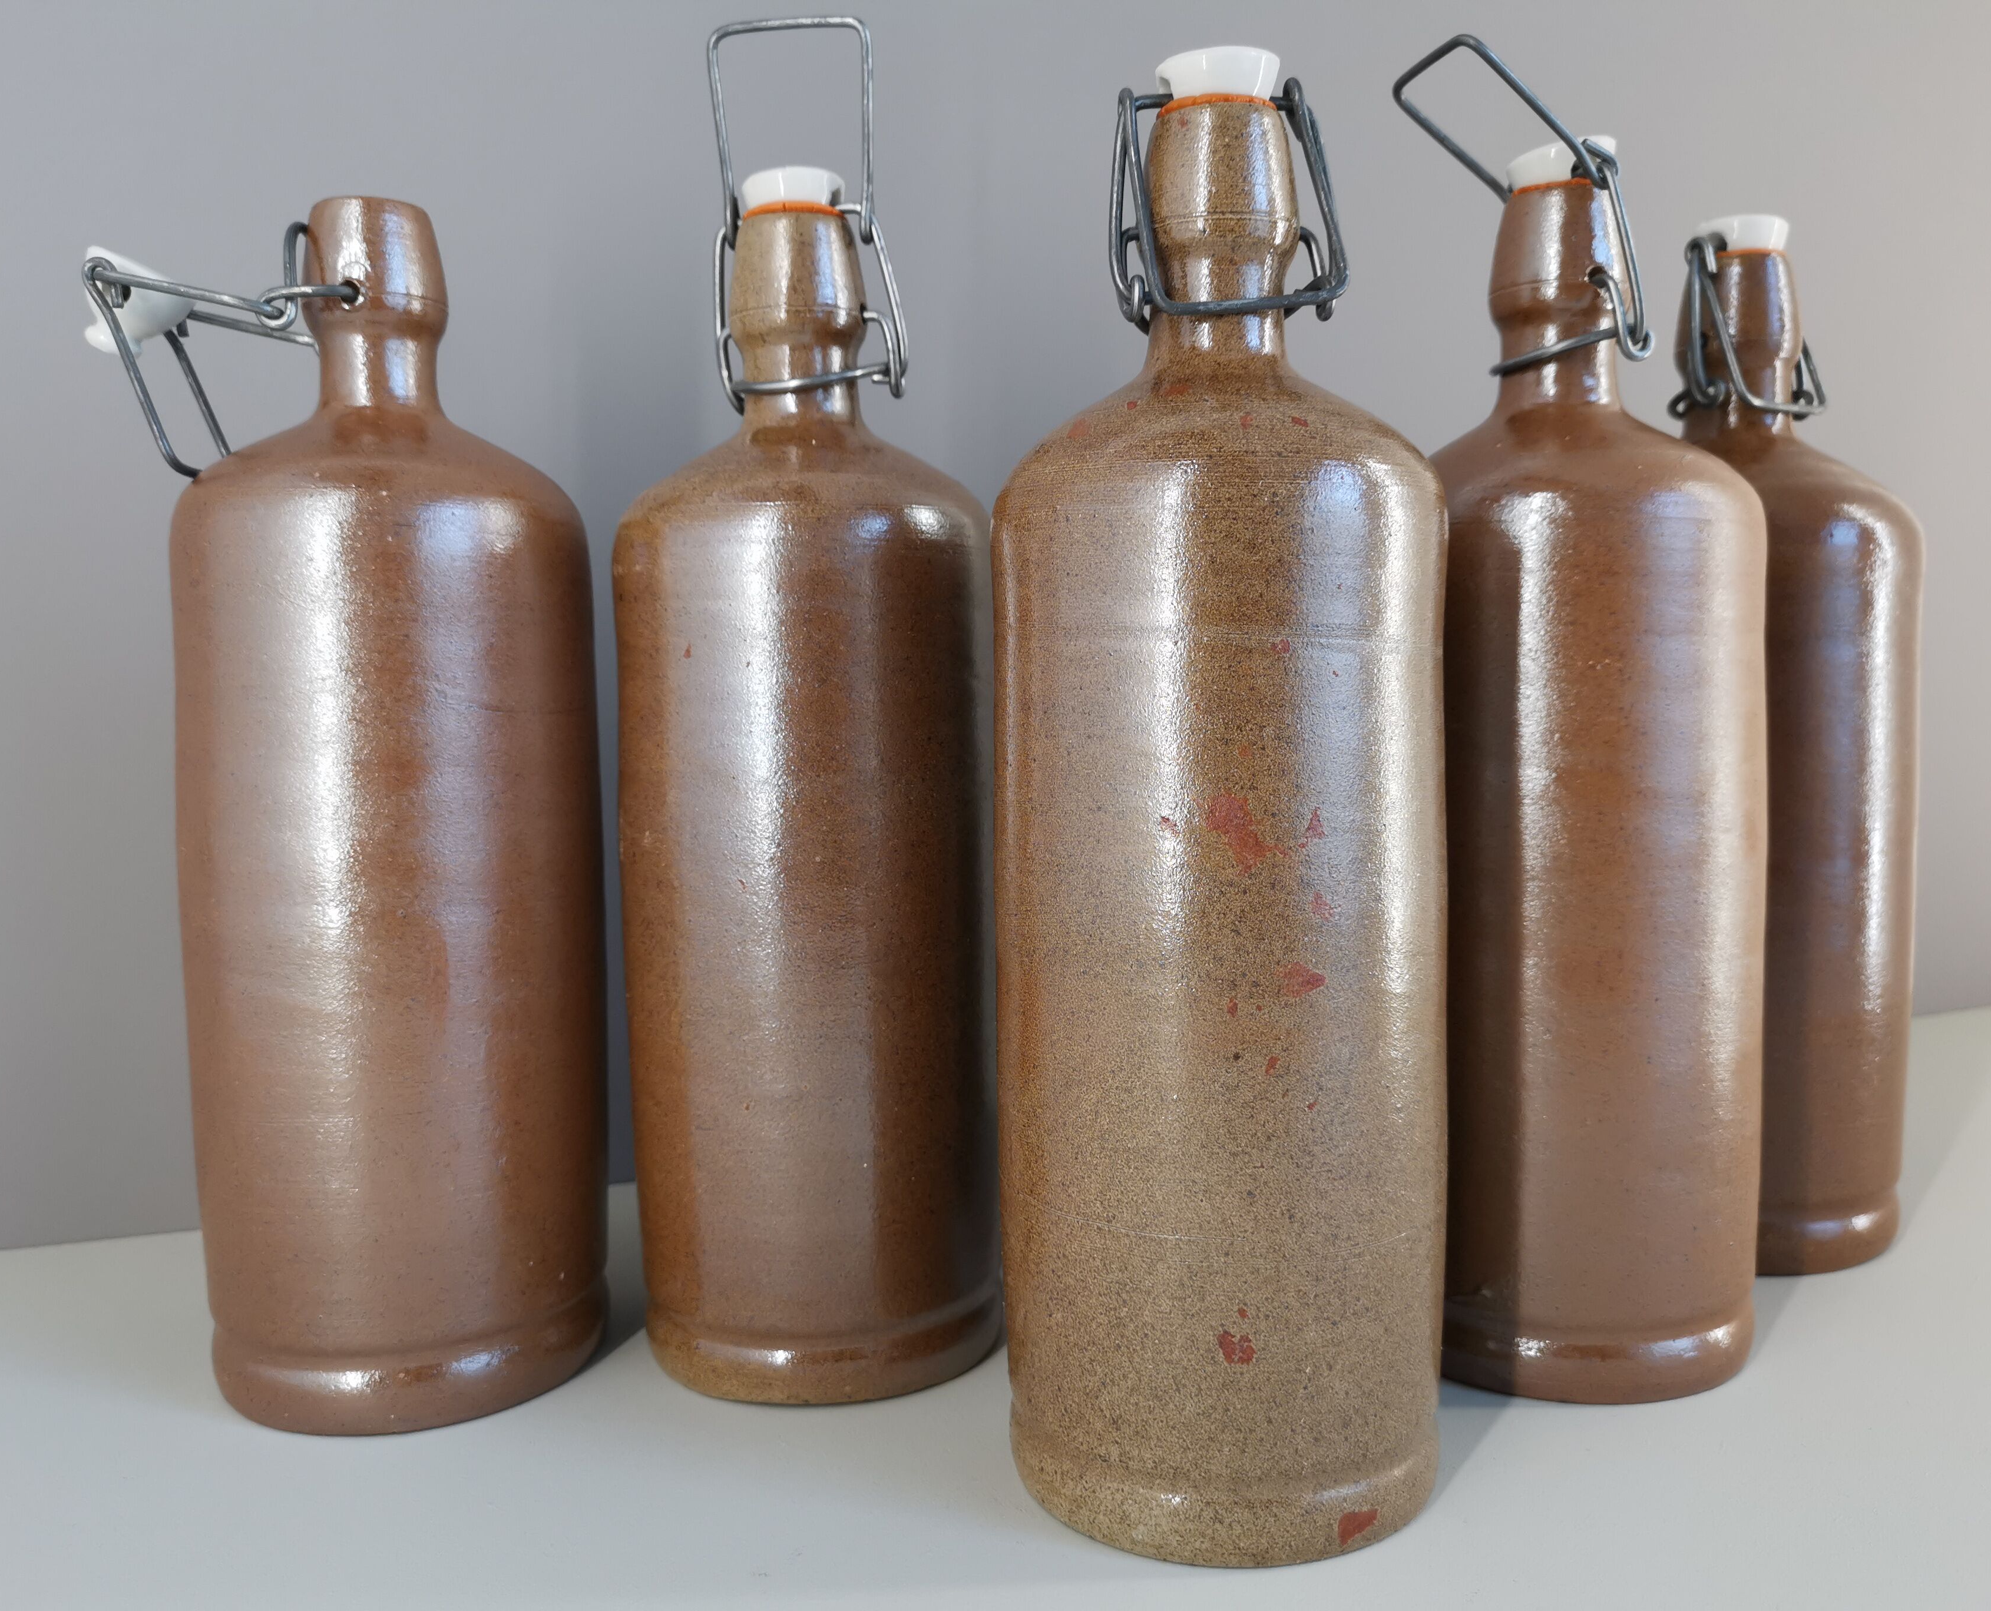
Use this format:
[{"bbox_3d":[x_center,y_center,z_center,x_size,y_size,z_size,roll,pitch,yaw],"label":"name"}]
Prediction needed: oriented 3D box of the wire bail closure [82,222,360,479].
[{"bbox_3d":[-0.173,-0.101,0.387,0.063,0.055,0.042,-1,4,0],"label":"wire bail closure"}]

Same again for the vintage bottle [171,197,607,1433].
[{"bbox_3d":[-0.141,-0.001,0.395,0.093,0.270,0.093,-1,4,0],"label":"vintage bottle"}]

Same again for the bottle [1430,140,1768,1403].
[{"bbox_3d":[0.134,-0.012,0.401,0.092,0.282,0.092,-1,4,0],"label":"bottle"}]

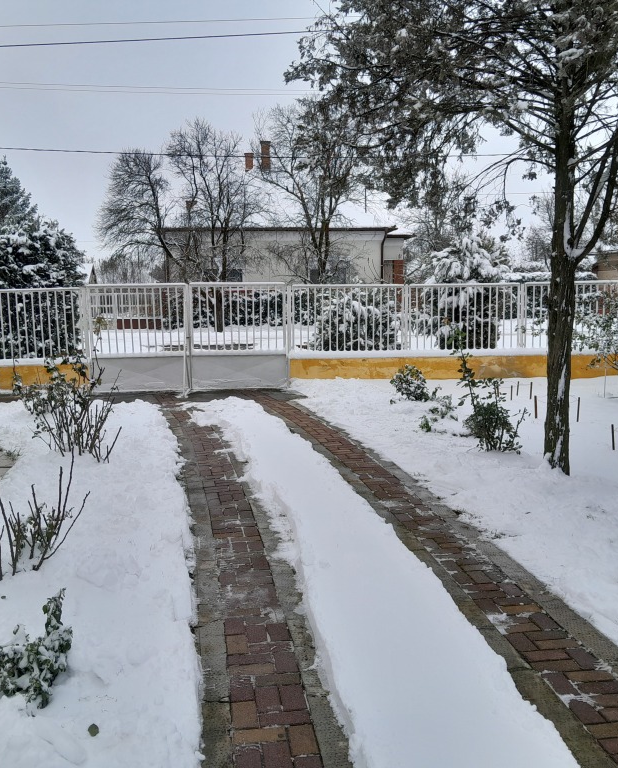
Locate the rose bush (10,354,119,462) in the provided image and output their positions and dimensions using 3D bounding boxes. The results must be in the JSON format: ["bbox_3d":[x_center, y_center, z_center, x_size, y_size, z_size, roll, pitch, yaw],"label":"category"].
[{"bbox_3d":[-2.186,0.154,6.960,0.909,0.915,0.800,-1,7,-5],"label":"rose bush"}]

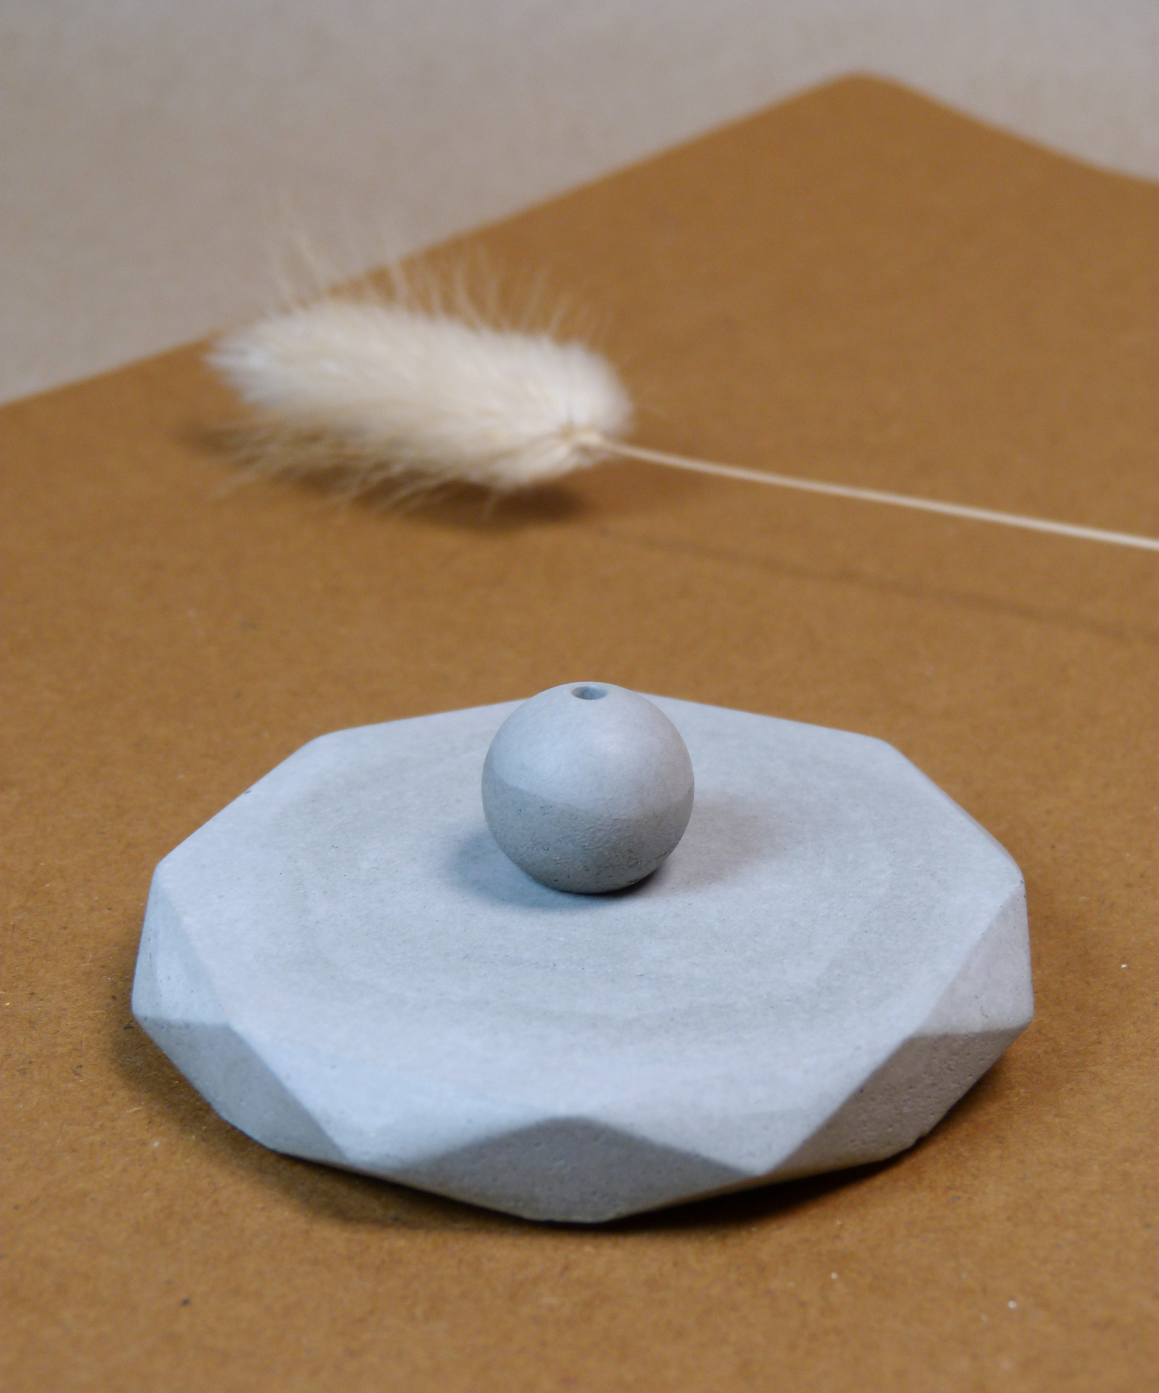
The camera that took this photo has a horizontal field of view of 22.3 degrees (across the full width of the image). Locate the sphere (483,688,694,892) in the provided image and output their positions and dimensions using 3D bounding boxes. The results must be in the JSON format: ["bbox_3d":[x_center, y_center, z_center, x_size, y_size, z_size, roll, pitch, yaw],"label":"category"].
[{"bbox_3d":[0.001,0.010,0.323,0.023,0.023,0.023,0,26,4],"label":"sphere"}]

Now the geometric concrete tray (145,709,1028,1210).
[{"bbox_3d":[0.001,0.026,0.332,0.098,0.015,0.098,0,26,4],"label":"geometric concrete tray"}]

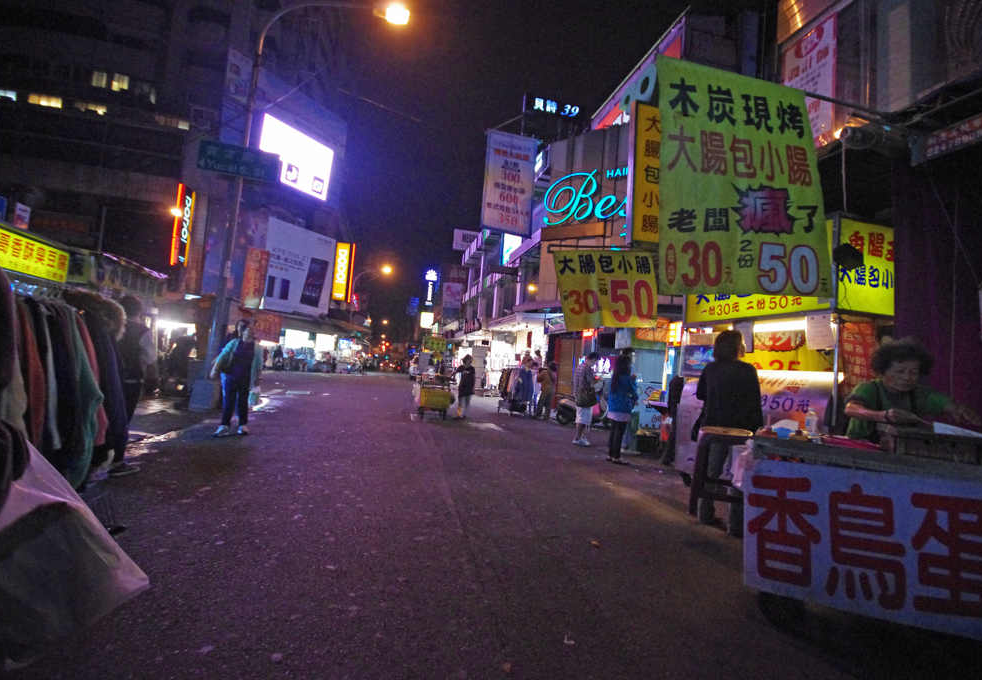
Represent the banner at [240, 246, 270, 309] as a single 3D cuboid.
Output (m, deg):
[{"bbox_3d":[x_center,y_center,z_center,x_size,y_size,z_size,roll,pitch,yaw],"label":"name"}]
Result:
[{"bbox_3d":[-8.843,-2.309,16.000,0.880,2.250,0.060,6,-4,-16],"label":"banner"}]

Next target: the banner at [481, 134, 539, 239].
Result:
[{"bbox_3d":[0.532,-4.613,12.600,1.500,2.900,0.060,6,-4,-14],"label":"banner"}]

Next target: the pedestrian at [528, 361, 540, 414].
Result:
[{"bbox_3d":[1.281,1.450,12.613,0.420,1.530,0.320,5,-4,-6],"label":"pedestrian"}]

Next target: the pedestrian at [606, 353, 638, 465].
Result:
[{"bbox_3d":[1.962,1.019,6.395,0.370,1.600,0.450,7,-5,-37],"label":"pedestrian"}]

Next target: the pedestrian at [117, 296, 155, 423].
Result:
[{"bbox_3d":[-3.384,0.418,4.000,0.520,1.660,0.380,2,-4,34],"label":"pedestrian"}]

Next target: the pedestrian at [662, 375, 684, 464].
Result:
[{"bbox_3d":[2.830,1.075,6.500,0.380,1.660,0.500,4,-4,12],"label":"pedestrian"}]

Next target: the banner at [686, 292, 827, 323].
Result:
[{"bbox_3d":[2.668,-0.605,4.425,0.090,0.740,1.680,6,-4,-18],"label":"banner"}]

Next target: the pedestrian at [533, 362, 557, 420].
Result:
[{"bbox_3d":[1.513,1.392,11.852,0.520,1.570,0.420,7,-5,-37],"label":"pedestrian"}]

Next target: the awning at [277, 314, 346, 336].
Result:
[{"bbox_3d":[-12.205,-0.997,29.300,1.300,1.050,4.700,1,-5,38],"label":"awning"}]

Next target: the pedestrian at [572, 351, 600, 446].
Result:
[{"bbox_3d":[1.768,1.065,7.866,0.450,1.690,0.460,6,-4,-21],"label":"pedestrian"}]

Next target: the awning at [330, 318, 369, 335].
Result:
[{"bbox_3d":[-10.726,-0.985,32.300,1.400,0.950,3.100,1,-5,38],"label":"awning"}]

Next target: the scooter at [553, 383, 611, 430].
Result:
[{"bbox_3d":[2.286,1.520,10.200,1.720,1.100,0.680,3,-4,21],"label":"scooter"}]

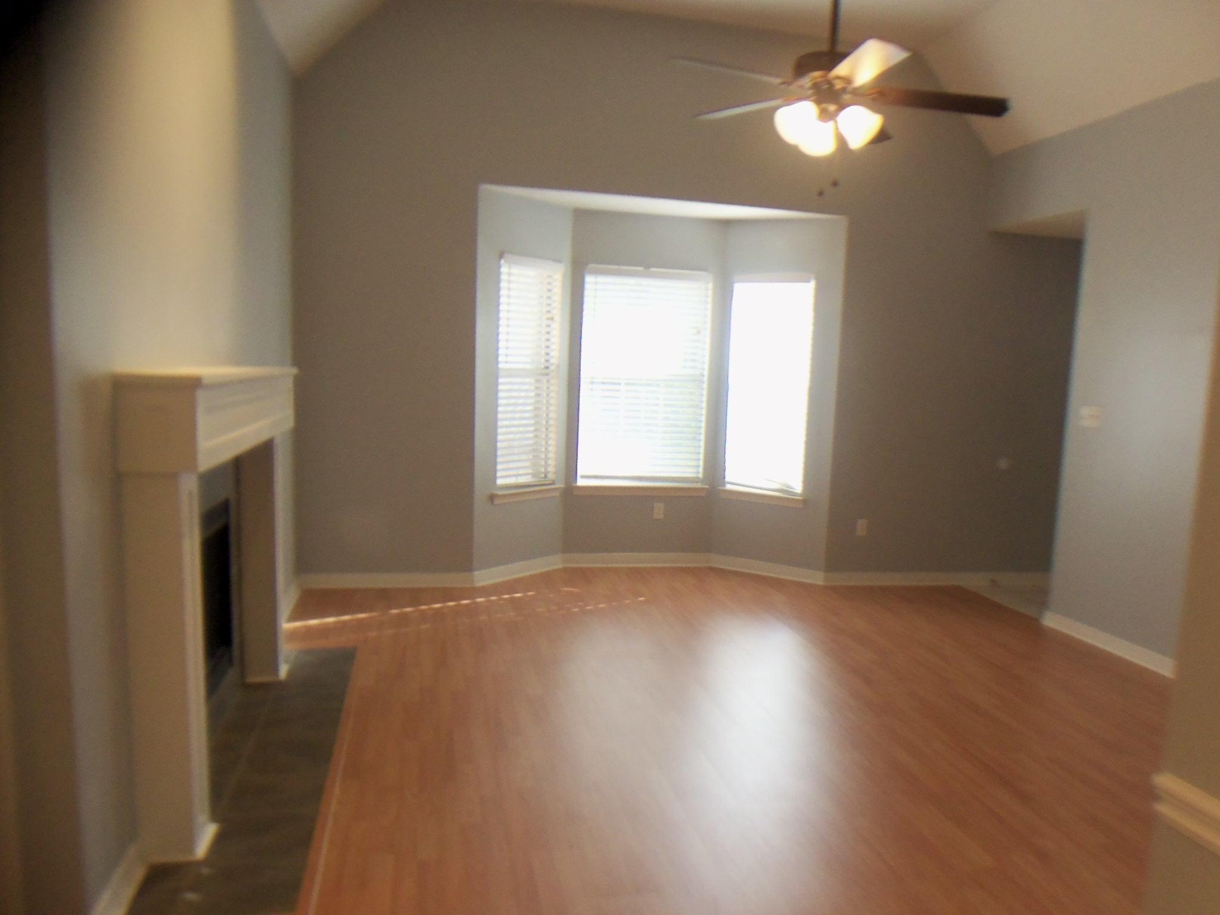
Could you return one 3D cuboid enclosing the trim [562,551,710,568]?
[{"bbox_3d":[0.201,0.727,6.957,1.059,0.092,0.020,1,6,-11],"label":"trim"}]

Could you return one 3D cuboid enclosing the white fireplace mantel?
[{"bbox_3d":[-1.327,0.376,3.475,0.202,1.365,1.761,1,6,-10],"label":"white fireplace mantel"}]

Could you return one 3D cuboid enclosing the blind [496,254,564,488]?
[{"bbox_3d":[-0.539,-0.552,6.448,0.055,1.469,0.576,6,7,37],"label":"blind"}]

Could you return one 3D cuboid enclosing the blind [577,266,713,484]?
[{"bbox_3d":[0.246,-0.560,6.870,0.883,1.470,0.055,1,6,-11],"label":"blind"}]

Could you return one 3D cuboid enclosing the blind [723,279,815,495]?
[{"bbox_3d":[1.097,-0.507,6.775,0.584,1.448,0.055,5,7,31],"label":"blind"}]

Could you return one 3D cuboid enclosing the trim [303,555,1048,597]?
[{"bbox_3d":[0.558,0.758,6.741,5.086,0.096,0.609,1,6,-11],"label":"trim"}]

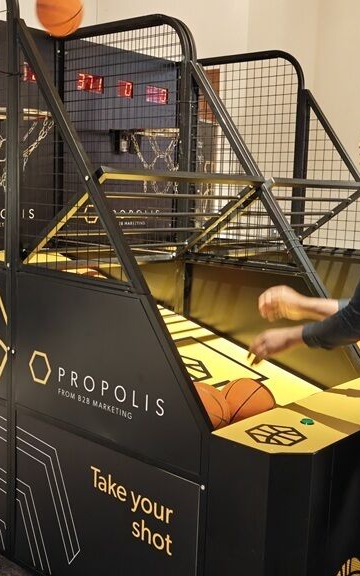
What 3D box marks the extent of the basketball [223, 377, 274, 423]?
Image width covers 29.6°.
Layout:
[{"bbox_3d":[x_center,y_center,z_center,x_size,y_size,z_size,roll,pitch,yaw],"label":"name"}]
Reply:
[{"bbox_3d":[0.219,0.394,2.235,0.192,0.192,0.192,2,7,0],"label":"basketball"}]

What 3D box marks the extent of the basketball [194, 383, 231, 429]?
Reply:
[{"bbox_3d":[0.064,0.391,2.130,0.192,0.192,0.192,8,9,40],"label":"basketball"}]

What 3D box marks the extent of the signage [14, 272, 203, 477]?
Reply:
[{"bbox_3d":[-0.273,0.246,2.277,0.920,0.520,0.030,8,9,40],"label":"signage"}]

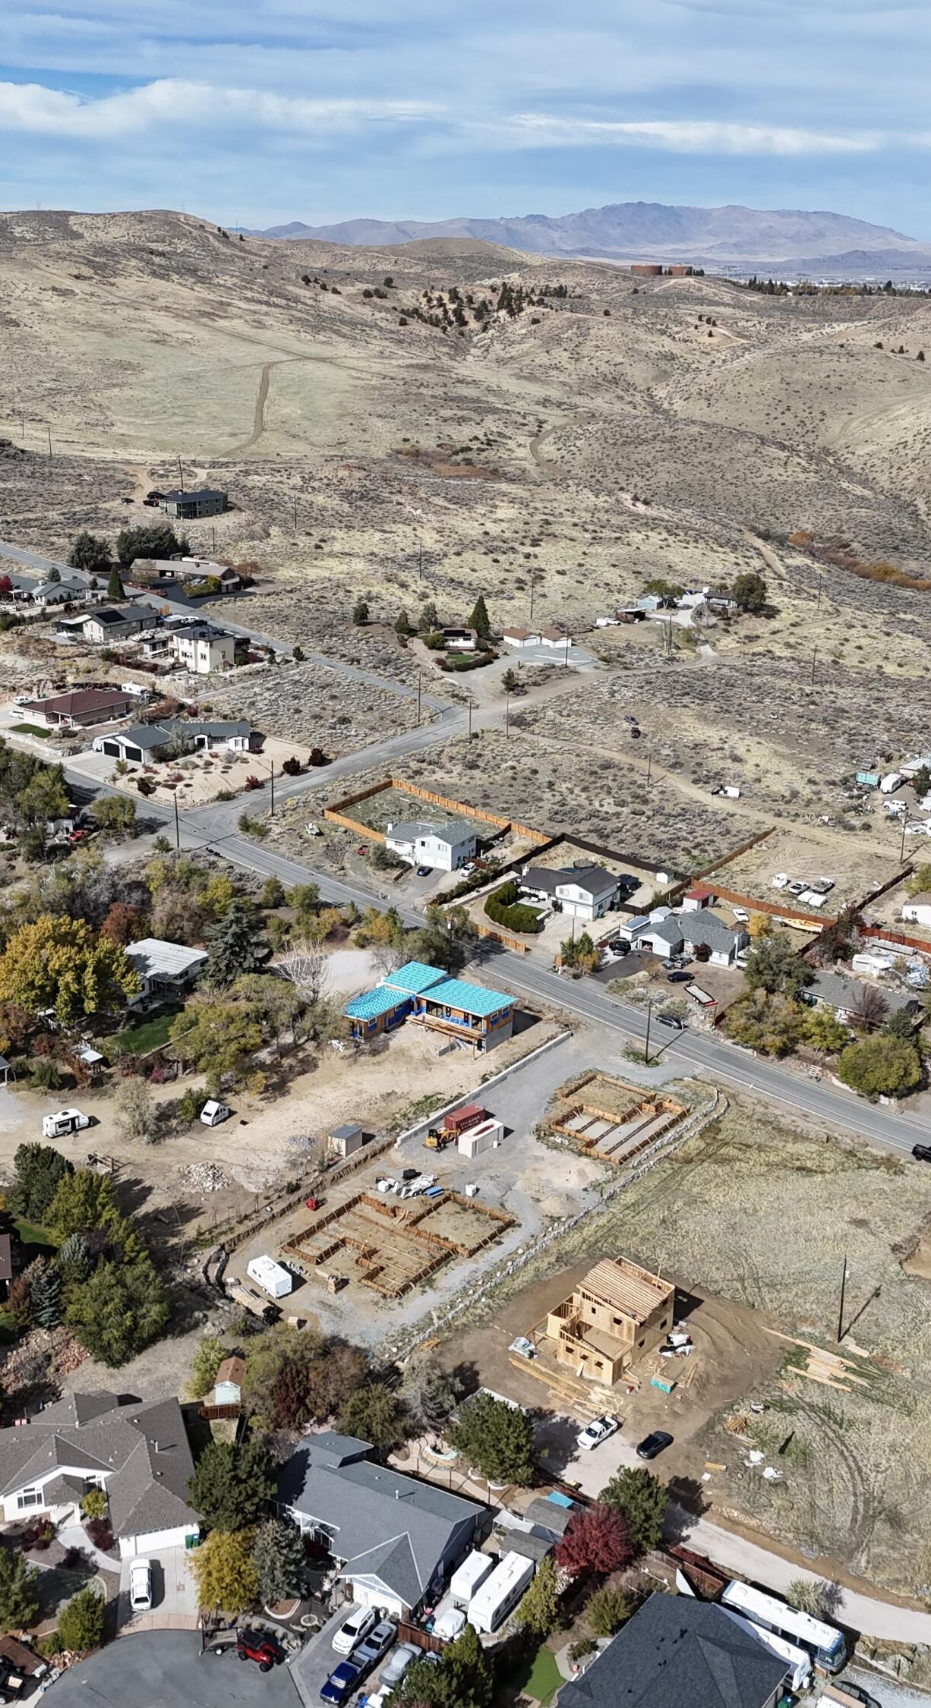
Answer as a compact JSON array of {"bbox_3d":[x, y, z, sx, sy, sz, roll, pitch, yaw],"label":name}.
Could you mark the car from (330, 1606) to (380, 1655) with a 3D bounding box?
[{"bbox_3d":[-9.990,70.250,143.000,1.880,1.650,4.750,9,23,21],"label":"car"}]

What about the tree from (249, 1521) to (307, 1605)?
[{"bbox_3d":[-17.313,64.630,145.338,5.060,8.640,5.060,-3,20,-8],"label":"tree"}]

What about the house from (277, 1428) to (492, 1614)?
[{"bbox_3d":[-9.390,64.045,152.735,20.000,5.400,16.700,10,22,27],"label":"house"}]

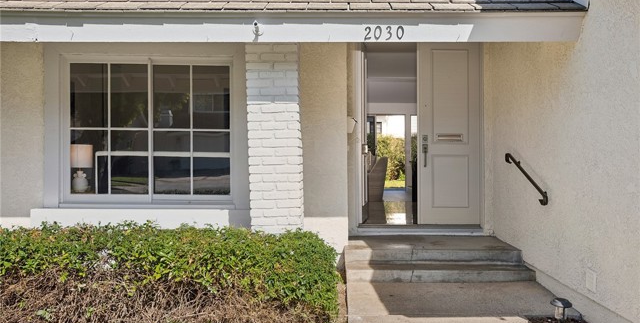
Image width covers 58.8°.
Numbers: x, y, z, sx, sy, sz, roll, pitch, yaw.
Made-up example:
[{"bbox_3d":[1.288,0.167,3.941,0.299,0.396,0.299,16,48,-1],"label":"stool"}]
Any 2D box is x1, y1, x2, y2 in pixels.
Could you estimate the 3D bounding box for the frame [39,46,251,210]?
[{"bbox_3d":[-2.053,-0.433,6.676,2.450,1.997,0.120,0,0,2],"label":"frame"}]

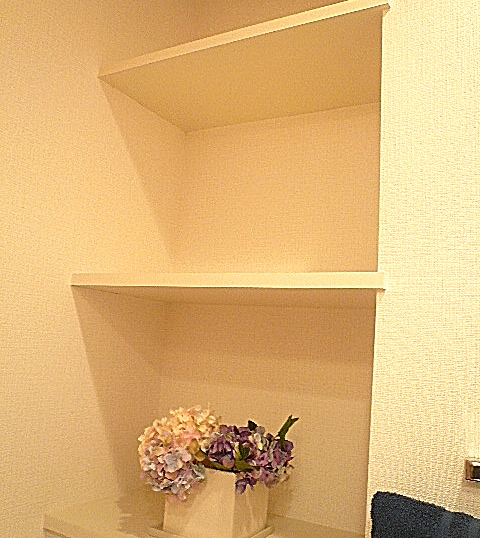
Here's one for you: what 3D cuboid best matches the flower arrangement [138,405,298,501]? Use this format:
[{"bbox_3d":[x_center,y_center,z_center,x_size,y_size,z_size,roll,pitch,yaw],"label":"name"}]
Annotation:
[{"bbox_3d":[-0.046,0.333,0.942,0.270,0.153,0.180,0,-10,29],"label":"flower arrangement"}]

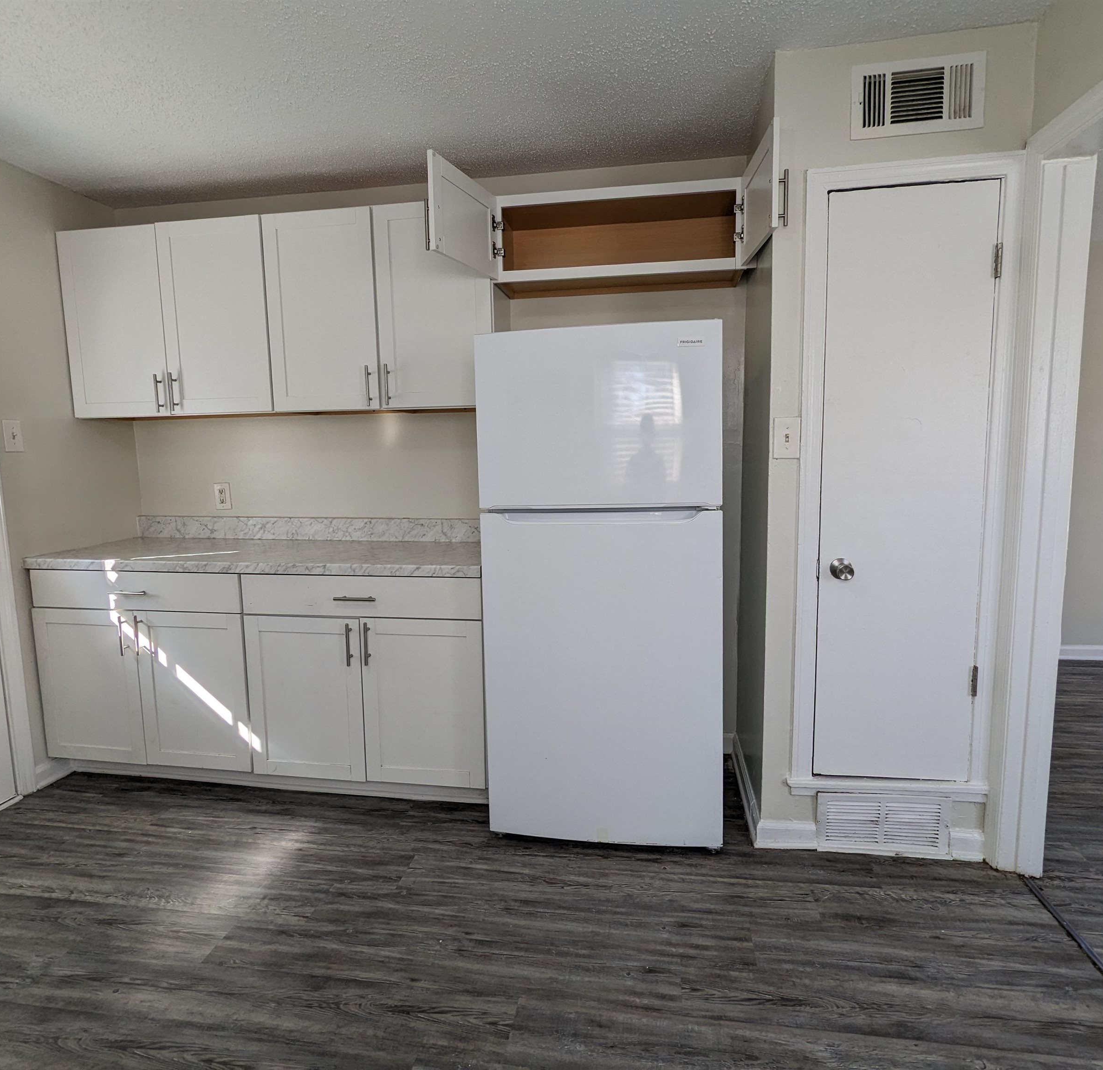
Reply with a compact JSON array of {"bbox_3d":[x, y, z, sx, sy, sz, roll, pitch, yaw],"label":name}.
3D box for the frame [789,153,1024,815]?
[{"bbox_3d":[1.039,-0.100,1.986,0.579,1.921,0.070,0,7,9],"label":"frame"}]

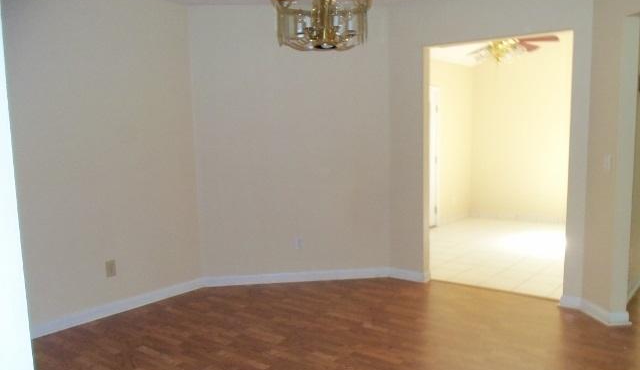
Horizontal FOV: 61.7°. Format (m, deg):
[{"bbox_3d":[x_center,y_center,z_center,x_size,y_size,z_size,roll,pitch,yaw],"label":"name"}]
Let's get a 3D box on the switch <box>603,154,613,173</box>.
[{"bbox_3d":[1.944,-0.147,3.639,0.014,0.118,0.076,-2,6,-7],"label":"switch"}]

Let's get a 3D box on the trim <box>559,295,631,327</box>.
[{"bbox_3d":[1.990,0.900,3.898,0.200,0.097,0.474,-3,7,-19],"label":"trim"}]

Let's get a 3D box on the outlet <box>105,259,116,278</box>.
[{"bbox_3d":[-1.585,0.639,4.082,0.014,0.118,0.076,4,8,38],"label":"outlet"}]

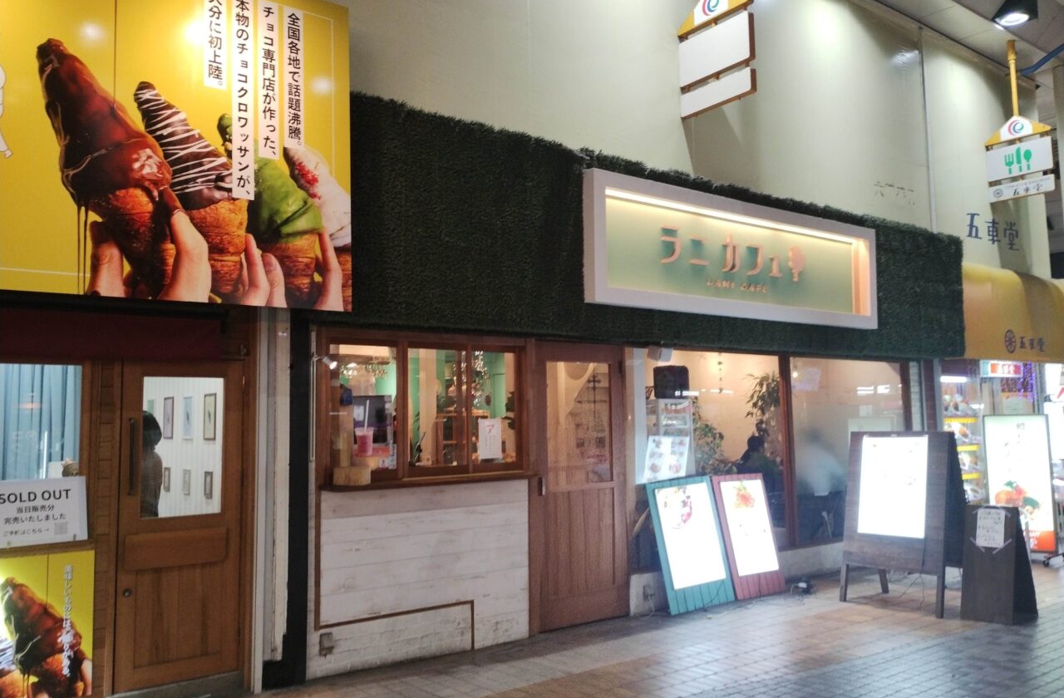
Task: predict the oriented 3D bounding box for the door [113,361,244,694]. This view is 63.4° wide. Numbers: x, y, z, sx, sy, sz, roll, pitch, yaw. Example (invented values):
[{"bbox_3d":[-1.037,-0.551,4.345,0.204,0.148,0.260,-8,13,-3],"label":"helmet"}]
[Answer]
[{"bbox_3d":[-2.059,1.000,5.062,0.695,1.849,0.050,3,-6,-37],"label":"door"}]

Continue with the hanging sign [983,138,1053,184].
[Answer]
[{"bbox_3d":[6.218,-2.402,10.977,0.075,0.406,0.785,3,-6,-37],"label":"hanging sign"}]

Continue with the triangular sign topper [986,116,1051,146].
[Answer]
[{"bbox_3d":[6.001,-2.733,10.624,0.065,0.269,0.784,3,-5,-34],"label":"triangular sign topper"}]

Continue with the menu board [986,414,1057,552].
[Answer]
[{"bbox_3d":[5.218,1.451,9.259,0.642,1.480,0.120,-1,-4,8],"label":"menu board"}]

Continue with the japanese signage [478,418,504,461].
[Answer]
[{"bbox_3d":[-0.308,0.671,6.433,0.205,0.292,0.010,3,-6,-37],"label":"japanese signage"}]

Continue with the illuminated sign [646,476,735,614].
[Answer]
[{"bbox_3d":[1.378,1.704,7.557,0.810,1.101,0.060,3,-20,-37],"label":"illuminated sign"}]

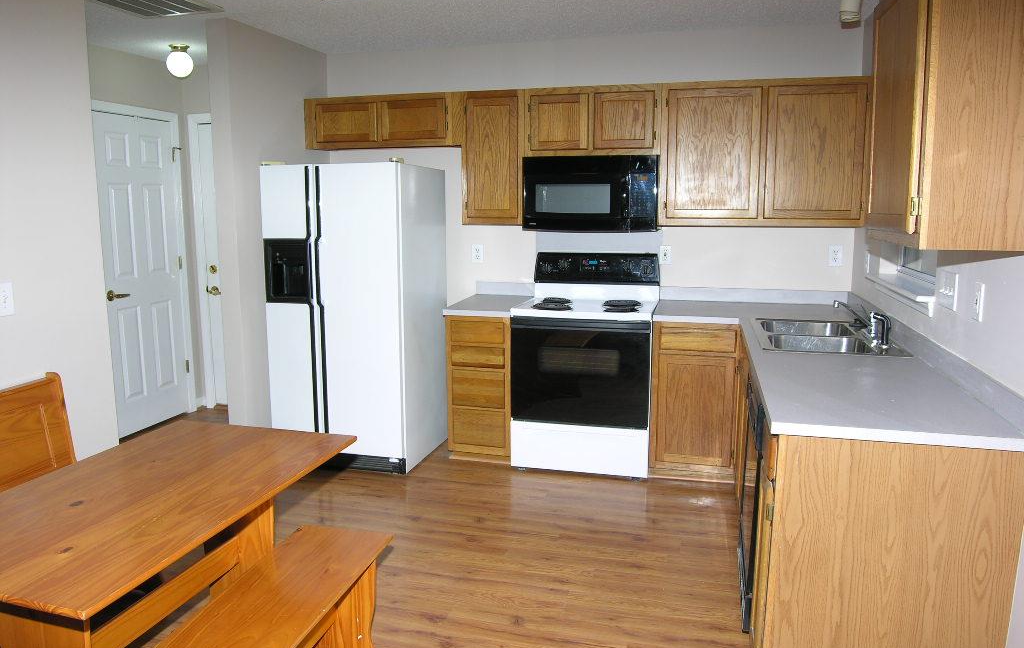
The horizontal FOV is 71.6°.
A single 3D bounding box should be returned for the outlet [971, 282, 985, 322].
[{"bbox_3d":[1.394,-0.061,2.128,0.010,0.115,0.073,3,9,15],"label":"outlet"}]

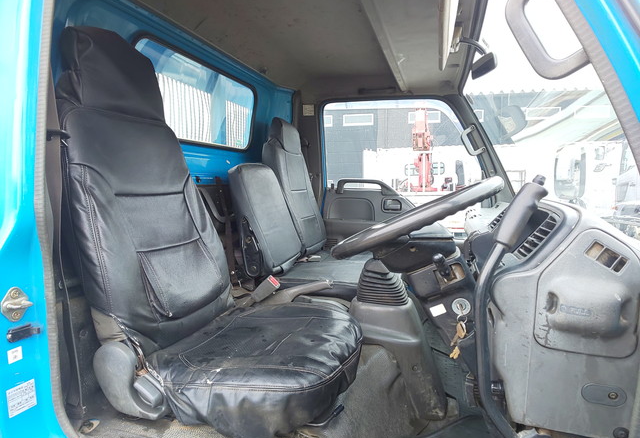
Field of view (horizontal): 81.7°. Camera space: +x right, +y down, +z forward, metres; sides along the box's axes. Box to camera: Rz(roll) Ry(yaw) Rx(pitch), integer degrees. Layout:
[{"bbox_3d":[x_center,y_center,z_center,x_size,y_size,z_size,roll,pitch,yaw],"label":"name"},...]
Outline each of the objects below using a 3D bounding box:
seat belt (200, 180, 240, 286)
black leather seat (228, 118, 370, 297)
[{"bbox_3d":[-0.445,0.050,1.647,0.090,0.470,0.150,2,6,20],"label":"seat belt"},{"bbox_3d":[0.034,-0.095,1.635,0.610,0.760,0.740,2,6,20],"label":"black leather seat"}]

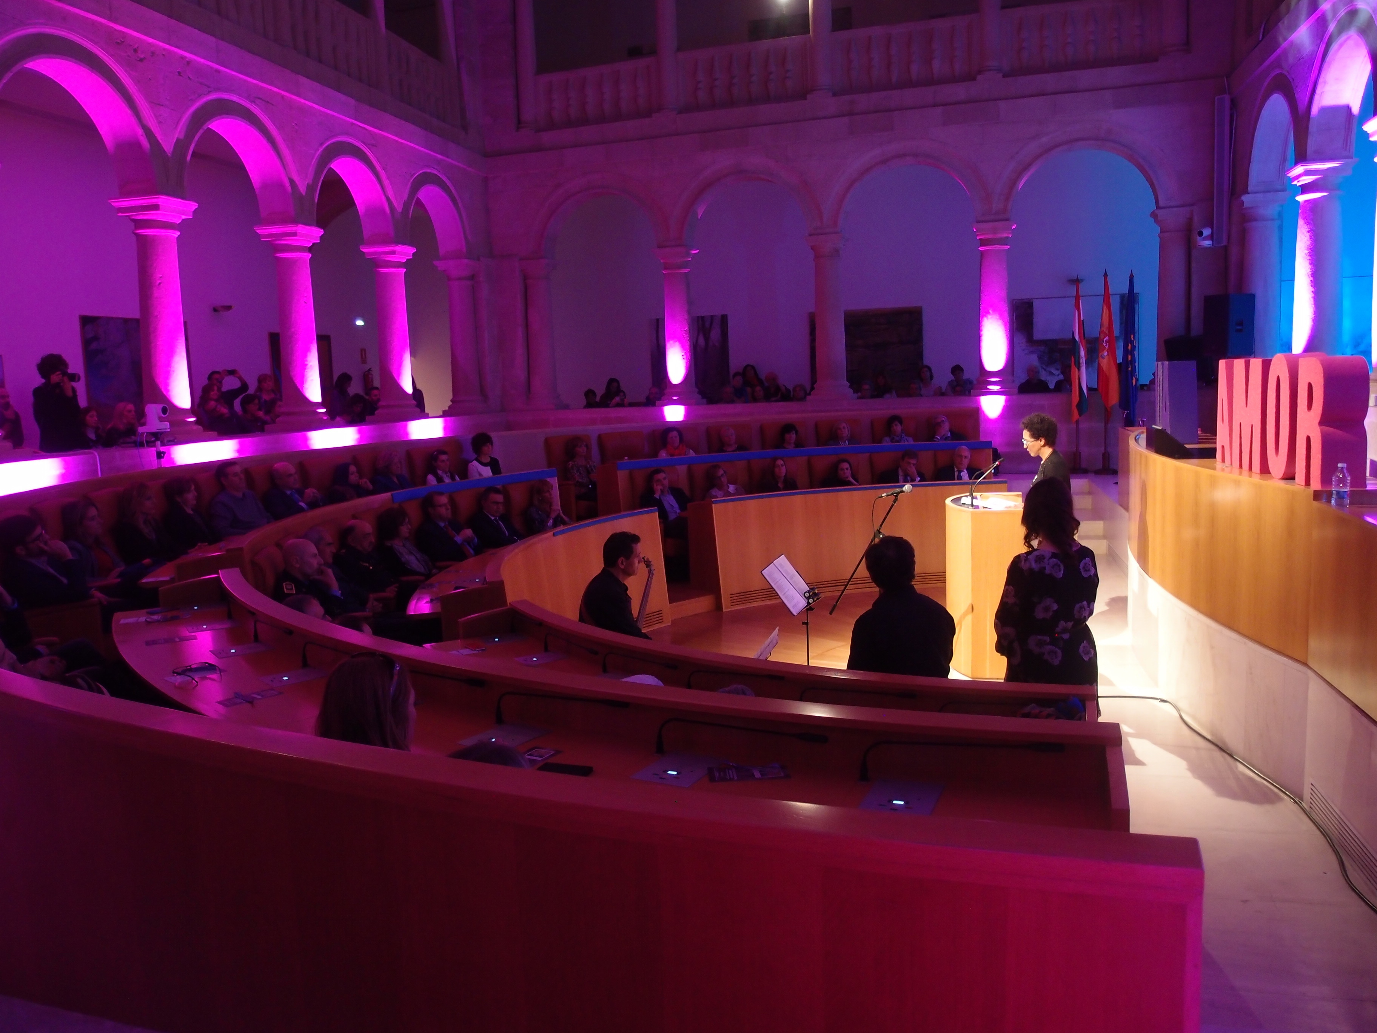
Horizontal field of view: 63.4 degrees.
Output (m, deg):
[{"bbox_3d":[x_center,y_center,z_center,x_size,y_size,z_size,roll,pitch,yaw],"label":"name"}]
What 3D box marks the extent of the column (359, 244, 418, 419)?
[{"bbox_3d":[-3.938,-2.429,14.890,0.580,2.265,0.580,0,7,16],"label":"column"}]

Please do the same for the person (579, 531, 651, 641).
[{"bbox_3d":[-0.163,0.693,5.965,0.850,1.265,0.520,-4,7,-14],"label":"person"}]

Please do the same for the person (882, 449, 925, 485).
[{"bbox_3d":[2.463,-0.102,12.309,0.580,1.250,0.780,-3,7,-4],"label":"person"}]

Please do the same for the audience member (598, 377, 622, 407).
[{"bbox_3d":[-1.141,-1.416,17.006,0.500,1.380,0.600,-3,7,-2],"label":"audience member"}]

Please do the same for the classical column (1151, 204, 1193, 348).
[{"bbox_3d":[6.285,-2.788,14.403,0.560,2.265,0.560,0,7,16],"label":"classical column"}]

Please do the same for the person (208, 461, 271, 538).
[{"bbox_3d":[-3.348,0.180,8.718,0.800,1.220,0.550,0,7,15],"label":"person"}]

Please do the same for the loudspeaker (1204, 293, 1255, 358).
[{"bbox_3d":[5.471,-1.927,11.273,0.360,0.655,0.370,-5,8,-22],"label":"loudspeaker"}]

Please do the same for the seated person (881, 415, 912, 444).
[{"bbox_3d":[2.370,-0.518,12.594,0.520,1.220,0.750,-1,7,5],"label":"seated person"}]

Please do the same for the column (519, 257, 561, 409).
[{"bbox_3d":[-2.240,-2.738,16.914,0.560,2.265,0.560,-2,7,0],"label":"column"}]

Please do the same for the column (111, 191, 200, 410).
[{"bbox_3d":[-4.931,-1.864,10.494,0.593,2.193,0.593,0,7,15],"label":"column"}]

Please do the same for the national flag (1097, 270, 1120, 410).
[{"bbox_3d":[5.286,-2.211,13.998,0.320,1.800,0.280,0,7,16],"label":"national flag"}]

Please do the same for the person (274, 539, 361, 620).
[{"bbox_3d":[-1.903,0.708,6.287,0.800,1.200,0.550,-4,7,-16],"label":"person"}]

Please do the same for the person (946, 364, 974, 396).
[{"bbox_3d":[3.967,-1.537,16.283,0.500,1.368,0.650,-1,7,12],"label":"person"}]

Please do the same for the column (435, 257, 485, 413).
[{"bbox_3d":[-3.308,-2.649,16.449,0.533,2.253,0.576,0,7,15],"label":"column"}]

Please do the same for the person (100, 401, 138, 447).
[{"bbox_3d":[-5.430,-0.475,11.025,0.720,1.300,0.520,-2,7,3],"label":"person"}]

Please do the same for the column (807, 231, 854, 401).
[{"bbox_3d":[1.784,-2.527,14.104,0.520,2.070,0.520,0,7,18],"label":"column"}]

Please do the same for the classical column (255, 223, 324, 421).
[{"bbox_3d":[-4.205,-2.069,11.967,0.550,2.050,0.550,0,7,15],"label":"classical column"}]

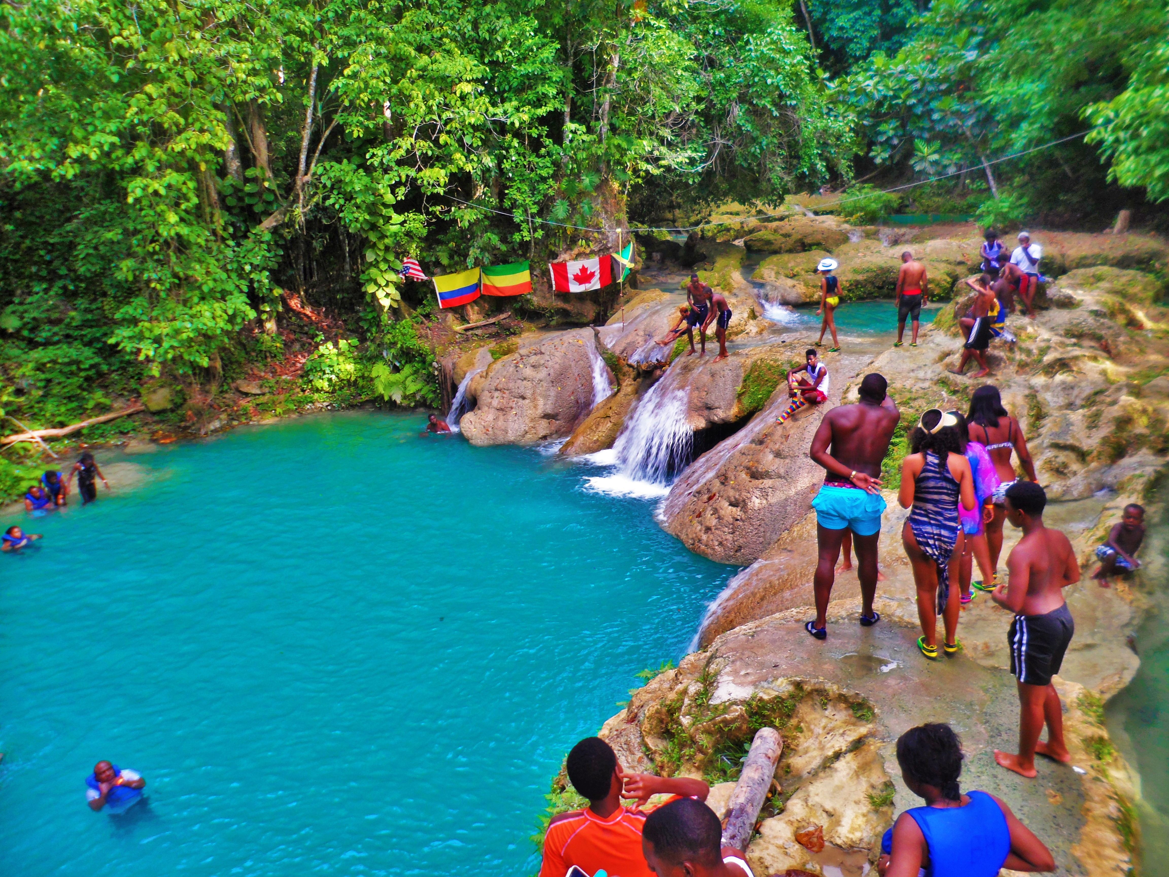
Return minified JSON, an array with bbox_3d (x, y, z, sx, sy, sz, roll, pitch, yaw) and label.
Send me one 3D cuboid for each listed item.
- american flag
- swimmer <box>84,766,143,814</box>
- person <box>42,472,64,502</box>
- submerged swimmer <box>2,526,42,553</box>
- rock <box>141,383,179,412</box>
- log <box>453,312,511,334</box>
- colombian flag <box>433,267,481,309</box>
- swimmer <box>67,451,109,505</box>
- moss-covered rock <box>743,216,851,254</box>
[{"bbox_3d":[-4.934,-4.895,25.300,0.800,0.620,0.350,-3,16,-9],"label":"american flag"},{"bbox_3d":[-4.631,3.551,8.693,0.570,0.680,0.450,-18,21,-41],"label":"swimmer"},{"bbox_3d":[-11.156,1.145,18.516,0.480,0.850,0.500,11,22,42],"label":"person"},{"bbox_3d":[-9.369,1.697,14.634,0.650,0.500,0.450,-13,19,-36],"label":"submerged swimmer"},{"bbox_3d":[-10.484,-1.004,21.700,0.900,0.680,0.700,-9,17,-26],"label":"rock"},{"bbox_3d":[-2.758,-3.183,24.000,1.800,0.160,0.200,-16,21,-27],"label":"log"},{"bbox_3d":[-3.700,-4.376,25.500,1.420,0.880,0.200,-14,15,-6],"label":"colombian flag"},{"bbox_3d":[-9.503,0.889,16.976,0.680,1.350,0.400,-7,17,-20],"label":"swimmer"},{"bbox_3d":[6.650,-6.379,27.500,3.300,1.100,2.200,1,16,6],"label":"moss-covered rock"}]

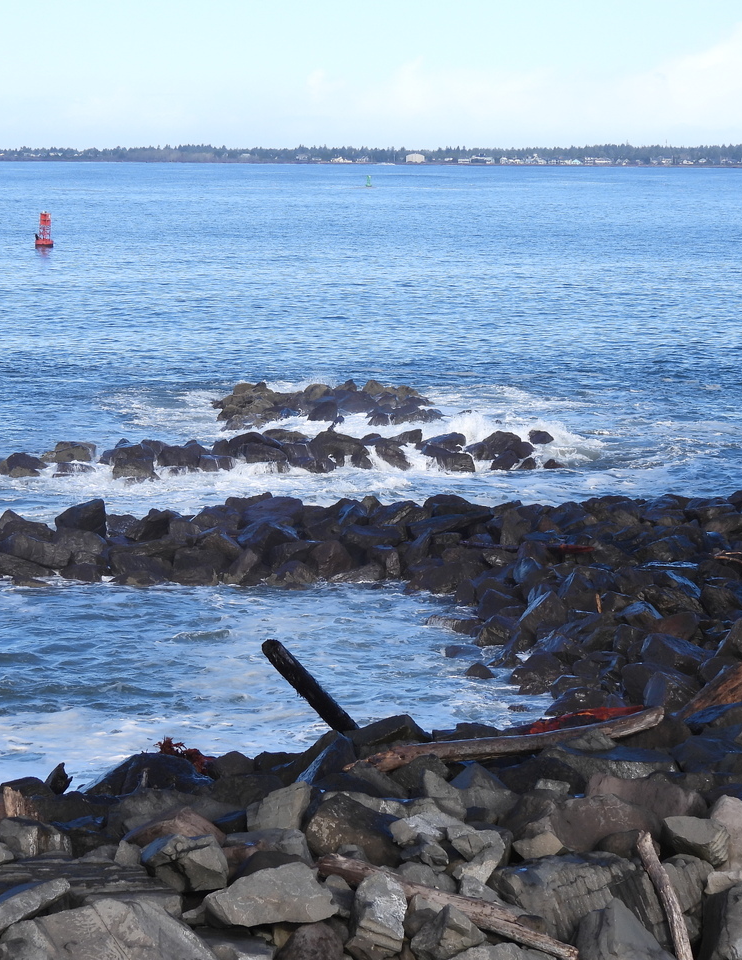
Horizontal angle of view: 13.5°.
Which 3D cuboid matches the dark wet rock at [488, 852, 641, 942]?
[{"bbox_3d":[2.678,5.792,43.500,2.050,1.050,1.500,0,6,0],"label":"dark wet rock"}]

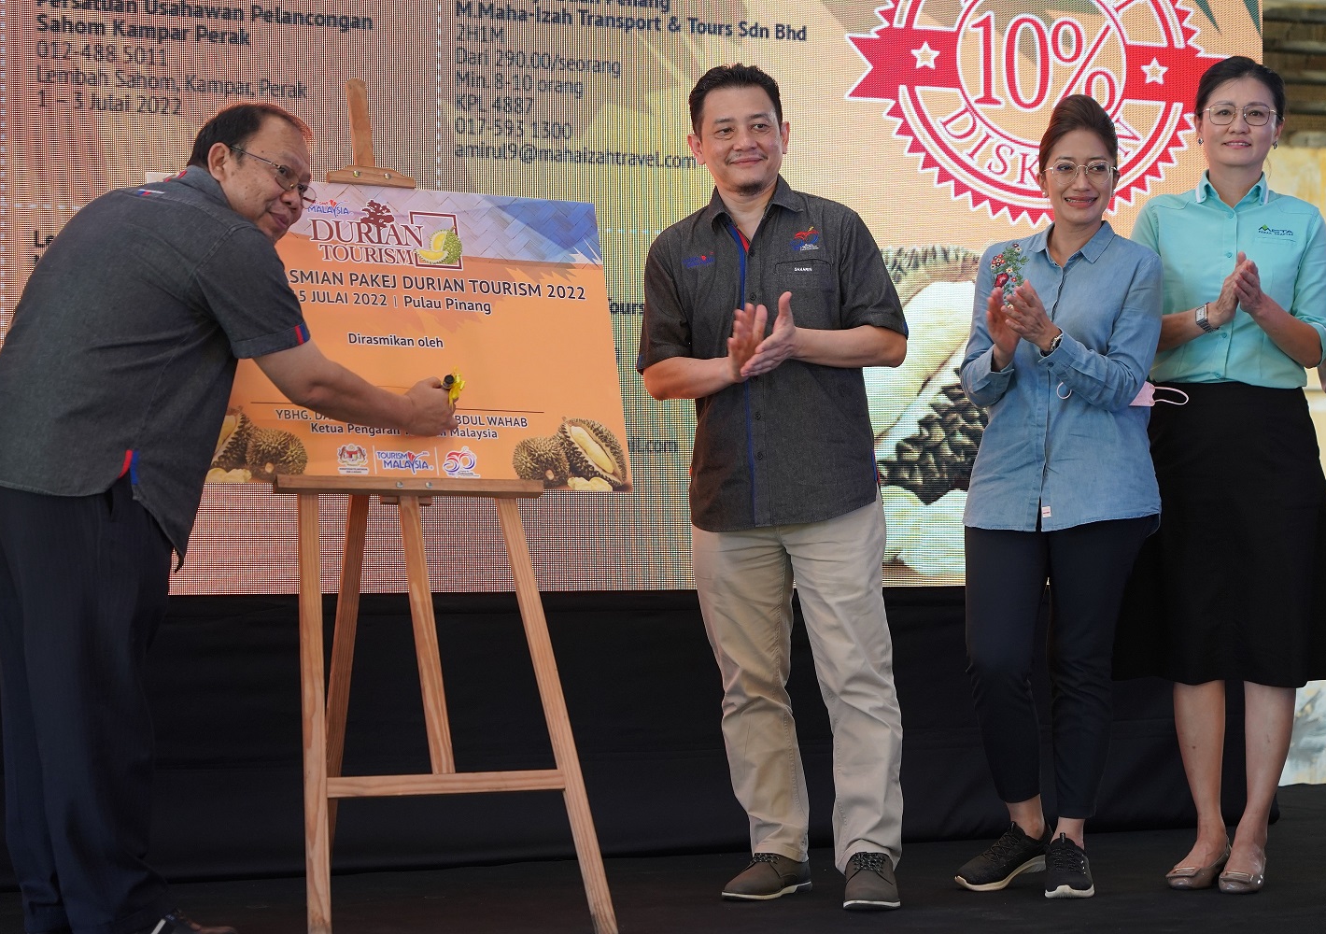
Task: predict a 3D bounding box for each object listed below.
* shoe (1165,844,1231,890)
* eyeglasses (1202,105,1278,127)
[{"bbox_3d":[1.113,0.831,6.630,0.085,0.068,0.240,0,0,26],"label":"shoe"},{"bbox_3d":[1.192,-0.725,6.600,0.146,0.044,0.145,0,0,10],"label":"eyeglasses"}]

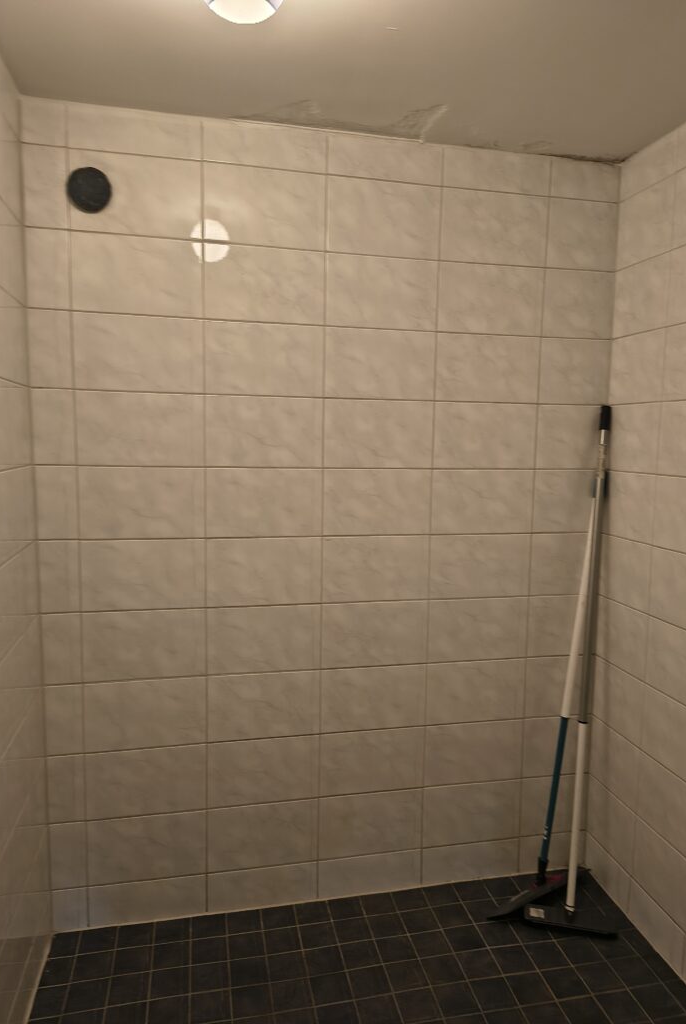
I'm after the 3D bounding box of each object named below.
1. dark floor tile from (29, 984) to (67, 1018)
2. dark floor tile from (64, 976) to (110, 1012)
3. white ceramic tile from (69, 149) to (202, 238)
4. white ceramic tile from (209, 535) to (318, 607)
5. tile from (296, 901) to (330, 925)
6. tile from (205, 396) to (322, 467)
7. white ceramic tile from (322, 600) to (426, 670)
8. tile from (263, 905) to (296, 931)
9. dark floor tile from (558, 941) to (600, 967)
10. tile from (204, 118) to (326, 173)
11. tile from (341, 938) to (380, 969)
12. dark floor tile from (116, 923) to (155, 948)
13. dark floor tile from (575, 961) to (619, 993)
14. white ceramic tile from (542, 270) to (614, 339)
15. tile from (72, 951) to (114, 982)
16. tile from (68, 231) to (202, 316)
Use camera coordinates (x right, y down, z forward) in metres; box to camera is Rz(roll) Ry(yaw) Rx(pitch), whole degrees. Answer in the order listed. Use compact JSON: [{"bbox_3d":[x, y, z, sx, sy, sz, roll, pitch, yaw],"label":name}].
[{"bbox_3d":[-0.738,1.241,1.796,0.079,0.009,0.099,-1,6,-12],"label":"dark floor tile"},{"bbox_3d":[-0.647,1.234,1.806,0.099,0.010,0.095,-1,8,-12],"label":"dark floor tile"},{"bbox_3d":[-0.532,-0.817,1.845,0.331,0.197,0.009,-1,7,-13],"label":"white ceramic tile"},{"bbox_3d":[-0.225,0.172,2.038,0.330,0.197,0.010,0,7,-13],"label":"white ceramic tile"},{"bbox_3d":[-0.093,1.199,2.119,0.097,0.009,0.092,0,7,-13],"label":"tile"},{"bbox_3d":[-0.219,-0.226,1.992,0.331,0.197,0.010,-1,7,-13],"label":"tile"},{"bbox_3d":[0.097,0.368,2.129,0.330,0.197,0.009,-1,7,-13],"label":"white ceramic tile"},{"bbox_3d":[-0.191,1.200,2.097,0.097,0.009,0.097,-1,6,-12],"label":"tile"},{"bbox_3d":[0.667,1.232,1.991,0.099,0.010,0.095,-1,8,-12],"label":"dark floor tile"},{"bbox_3d":[-0.206,-0.979,1.906,0.331,0.112,0.010,-1,7,-13],"label":"tile"},{"bbox_3d":[0.049,1.231,1.966,0.099,0.009,0.099,-1,6,-12],"label":"tile"},{"bbox_3d":[-0.585,1.207,2.017,0.098,0.010,0.098,-1,6,-12],"label":"dark floor tile"},{"bbox_3d":[0.687,1.245,1.897,0.099,0.010,0.095,-1,8,-12],"label":"dark floor tile"},{"bbox_3d":[0.718,-0.633,2.164,0.234,0.198,0.010,-1,7,-13],"label":"white ceramic tile"},{"bbox_3d":[-0.659,1.208,1.881,0.097,0.009,0.097,0,6,-12],"label":"tile"},{"bbox_3d":[-0.538,-0.620,1.873,0.331,0.197,0.010,-1,7,-13],"label":"tile"}]

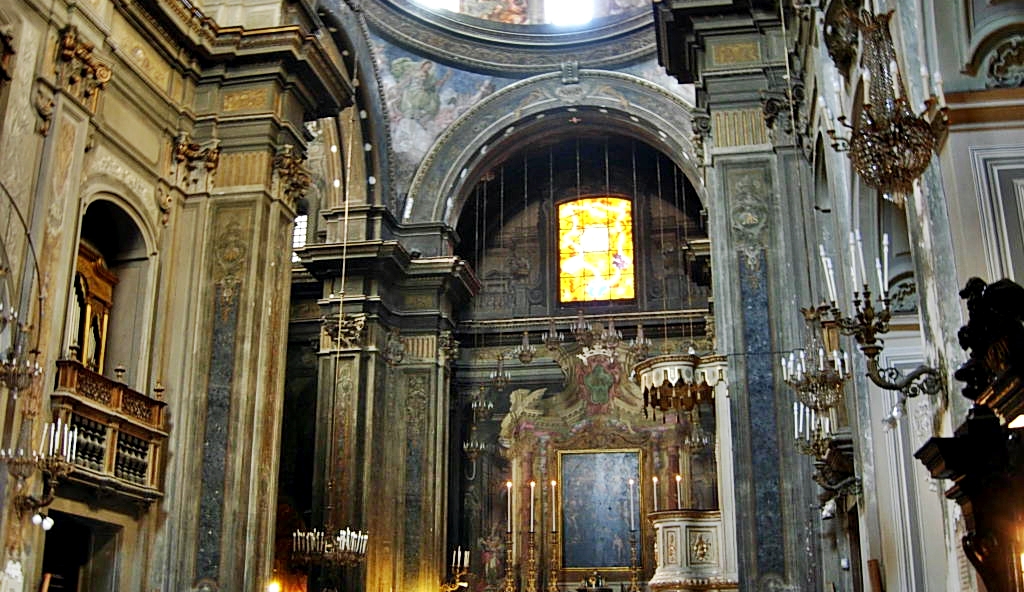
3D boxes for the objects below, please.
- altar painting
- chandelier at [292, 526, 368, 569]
[{"bbox_3d":[2.718,6.602,33.003,2.380,3.550,0.150,-3,-18,10],"label":"altar painting"},{"bbox_3d":[-3.948,5.495,23.212,1.600,0.770,1.600,-3,-18,10],"label":"chandelier"}]

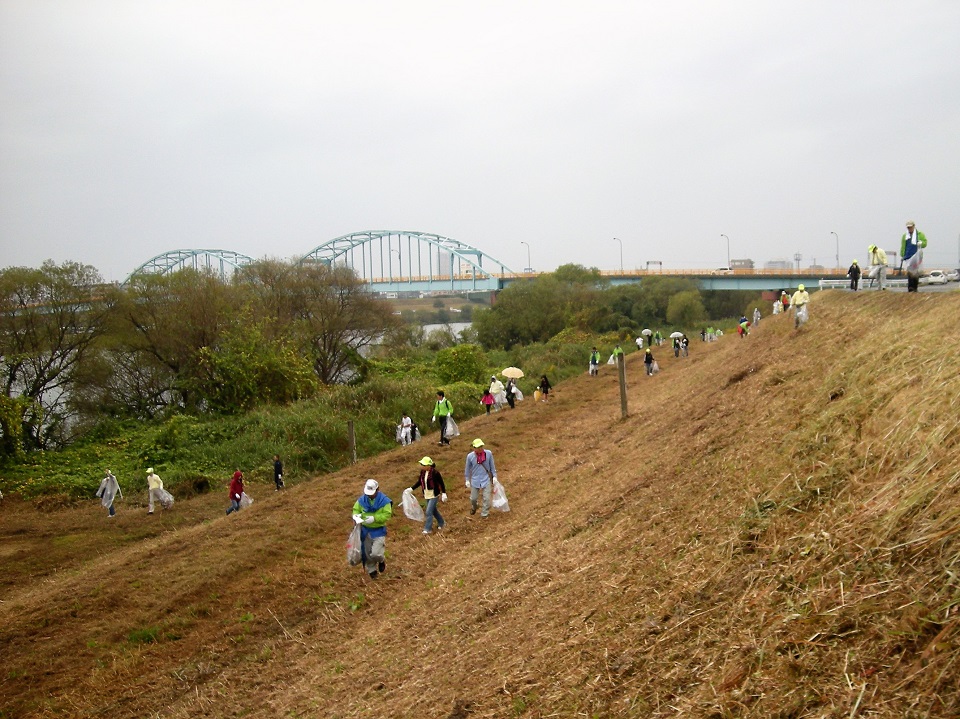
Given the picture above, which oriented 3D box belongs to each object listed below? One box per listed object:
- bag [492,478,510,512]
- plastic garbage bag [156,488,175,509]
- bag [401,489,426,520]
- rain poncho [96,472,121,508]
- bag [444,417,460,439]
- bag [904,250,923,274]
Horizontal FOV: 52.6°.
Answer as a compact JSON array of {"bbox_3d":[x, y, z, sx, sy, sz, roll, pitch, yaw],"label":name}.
[{"bbox_3d":[0.465,2.955,21.000,0.380,0.700,0.340,-2,5,1],"label":"bag"},{"bbox_3d":[-11.184,4.952,34.500,0.600,0.720,0.400,-3,5,-18],"label":"plastic garbage bag"},{"bbox_3d":[-1.405,3.080,20.500,0.450,0.670,0.350,-2,5,-4],"label":"bag"},{"bbox_3d":[-13.154,4.645,34.400,0.800,1.270,0.460,2,6,37],"label":"rain poncho"},{"bbox_3d":[-0.893,2.200,31.500,0.500,0.720,0.360,-2,5,-2],"label":"bag"},{"bbox_3d":[10.104,-2.283,22.600,0.420,0.600,0.340,0,5,24],"label":"bag"}]

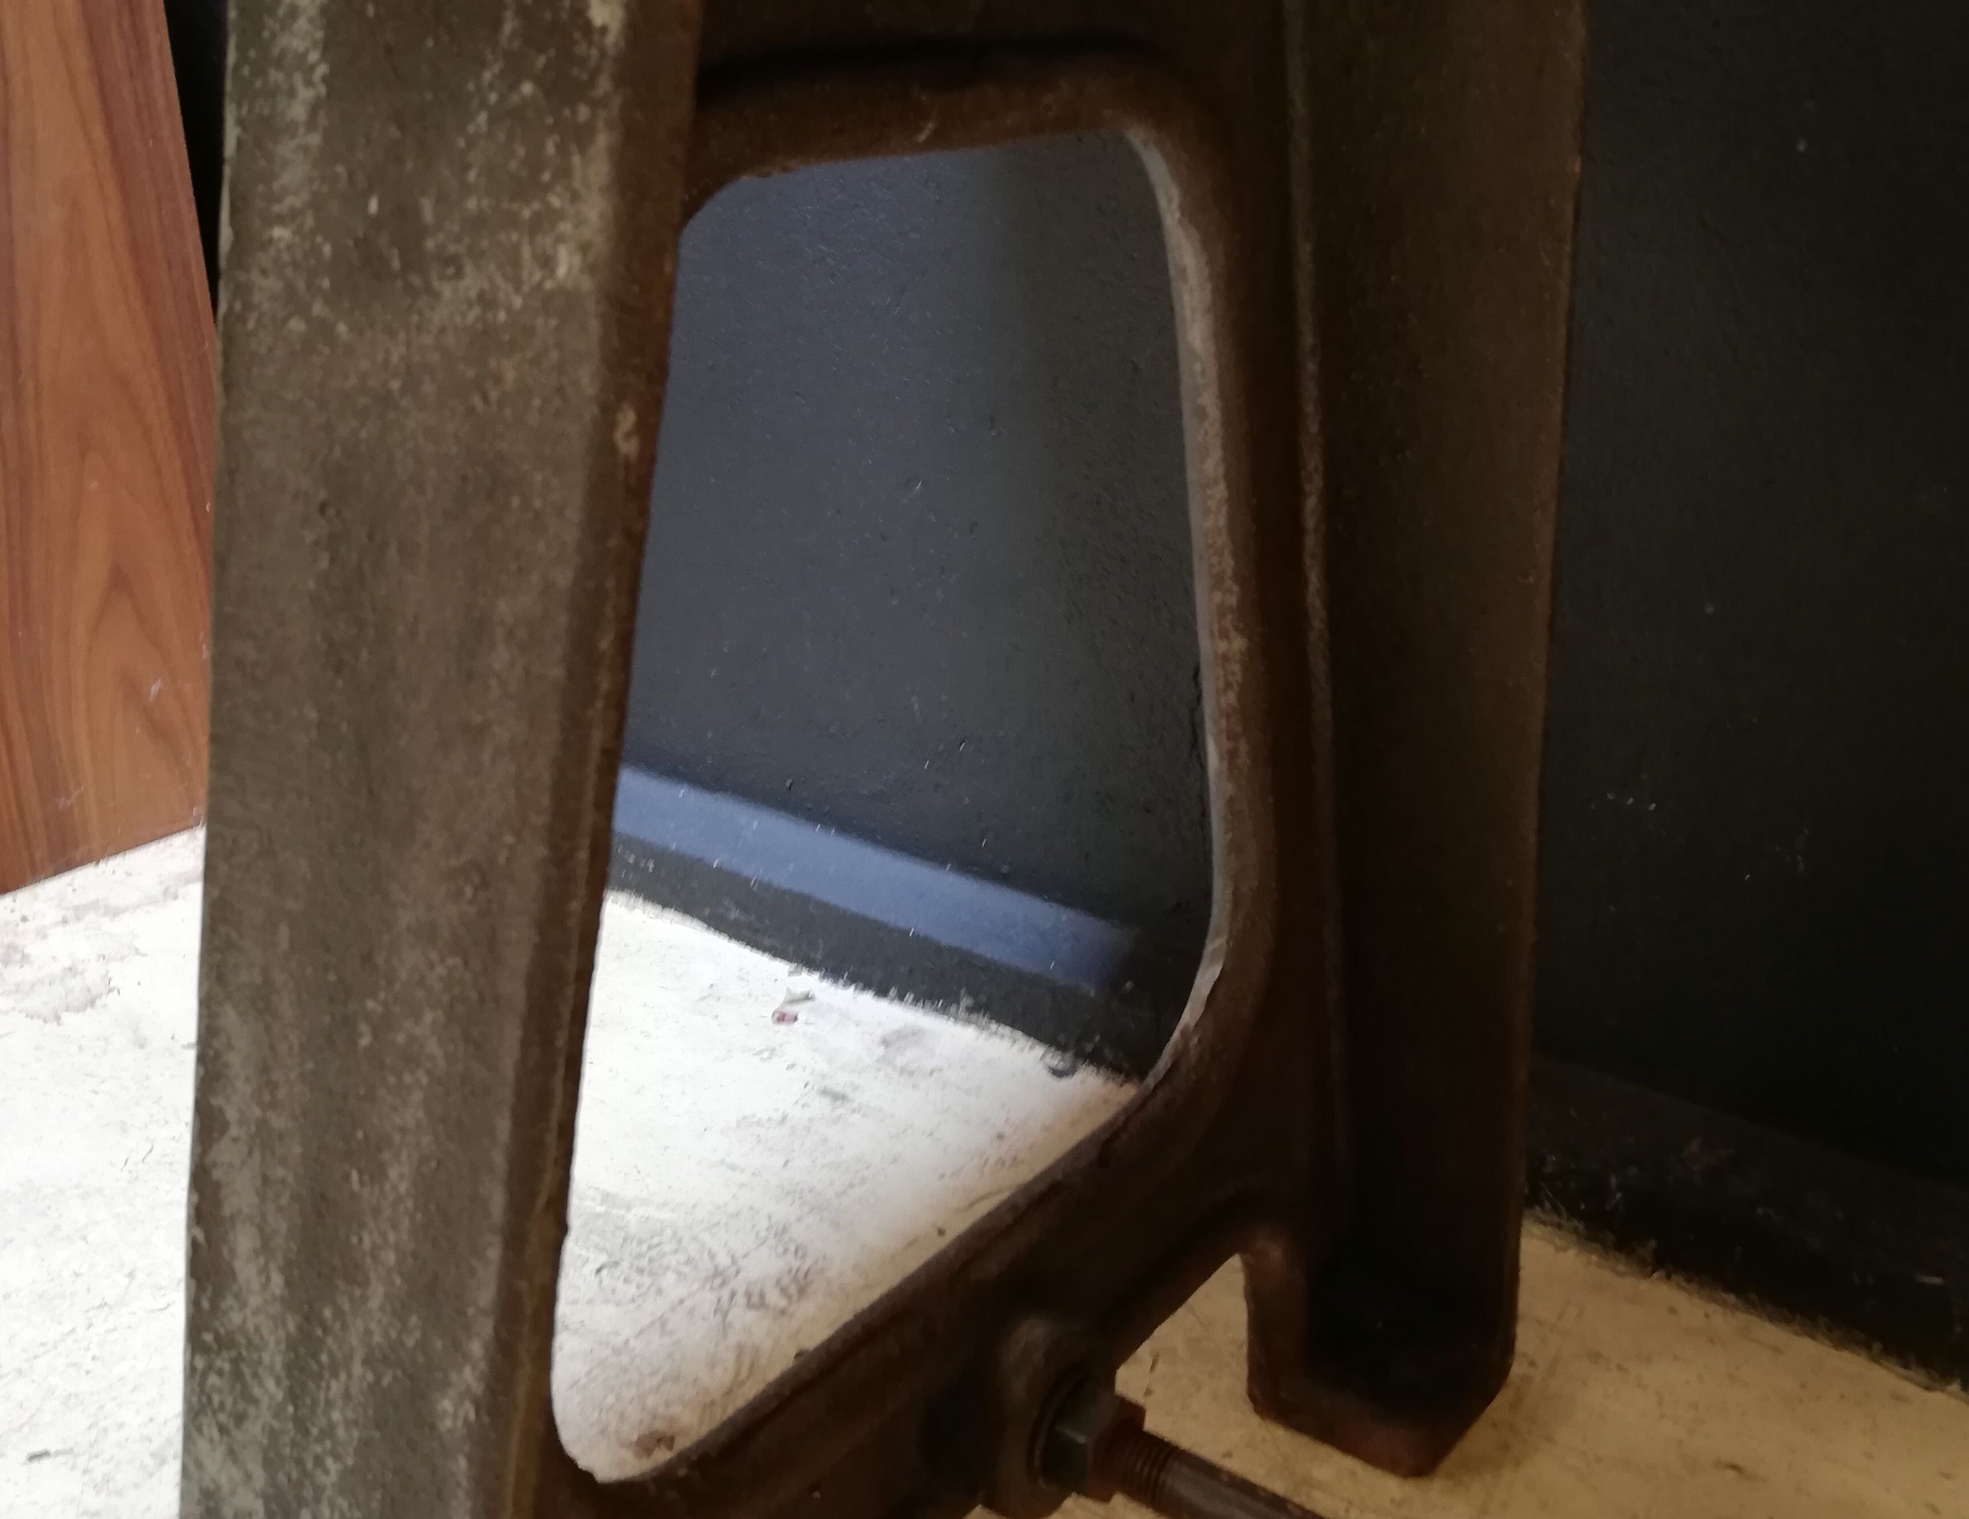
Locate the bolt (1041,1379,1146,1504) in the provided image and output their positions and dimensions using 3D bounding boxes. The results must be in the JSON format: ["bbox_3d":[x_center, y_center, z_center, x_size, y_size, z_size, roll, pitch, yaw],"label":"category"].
[{"bbox_3d":[0.036,0.217,0.629,0.016,0.035,0.031,16,15,34],"label":"bolt"}]

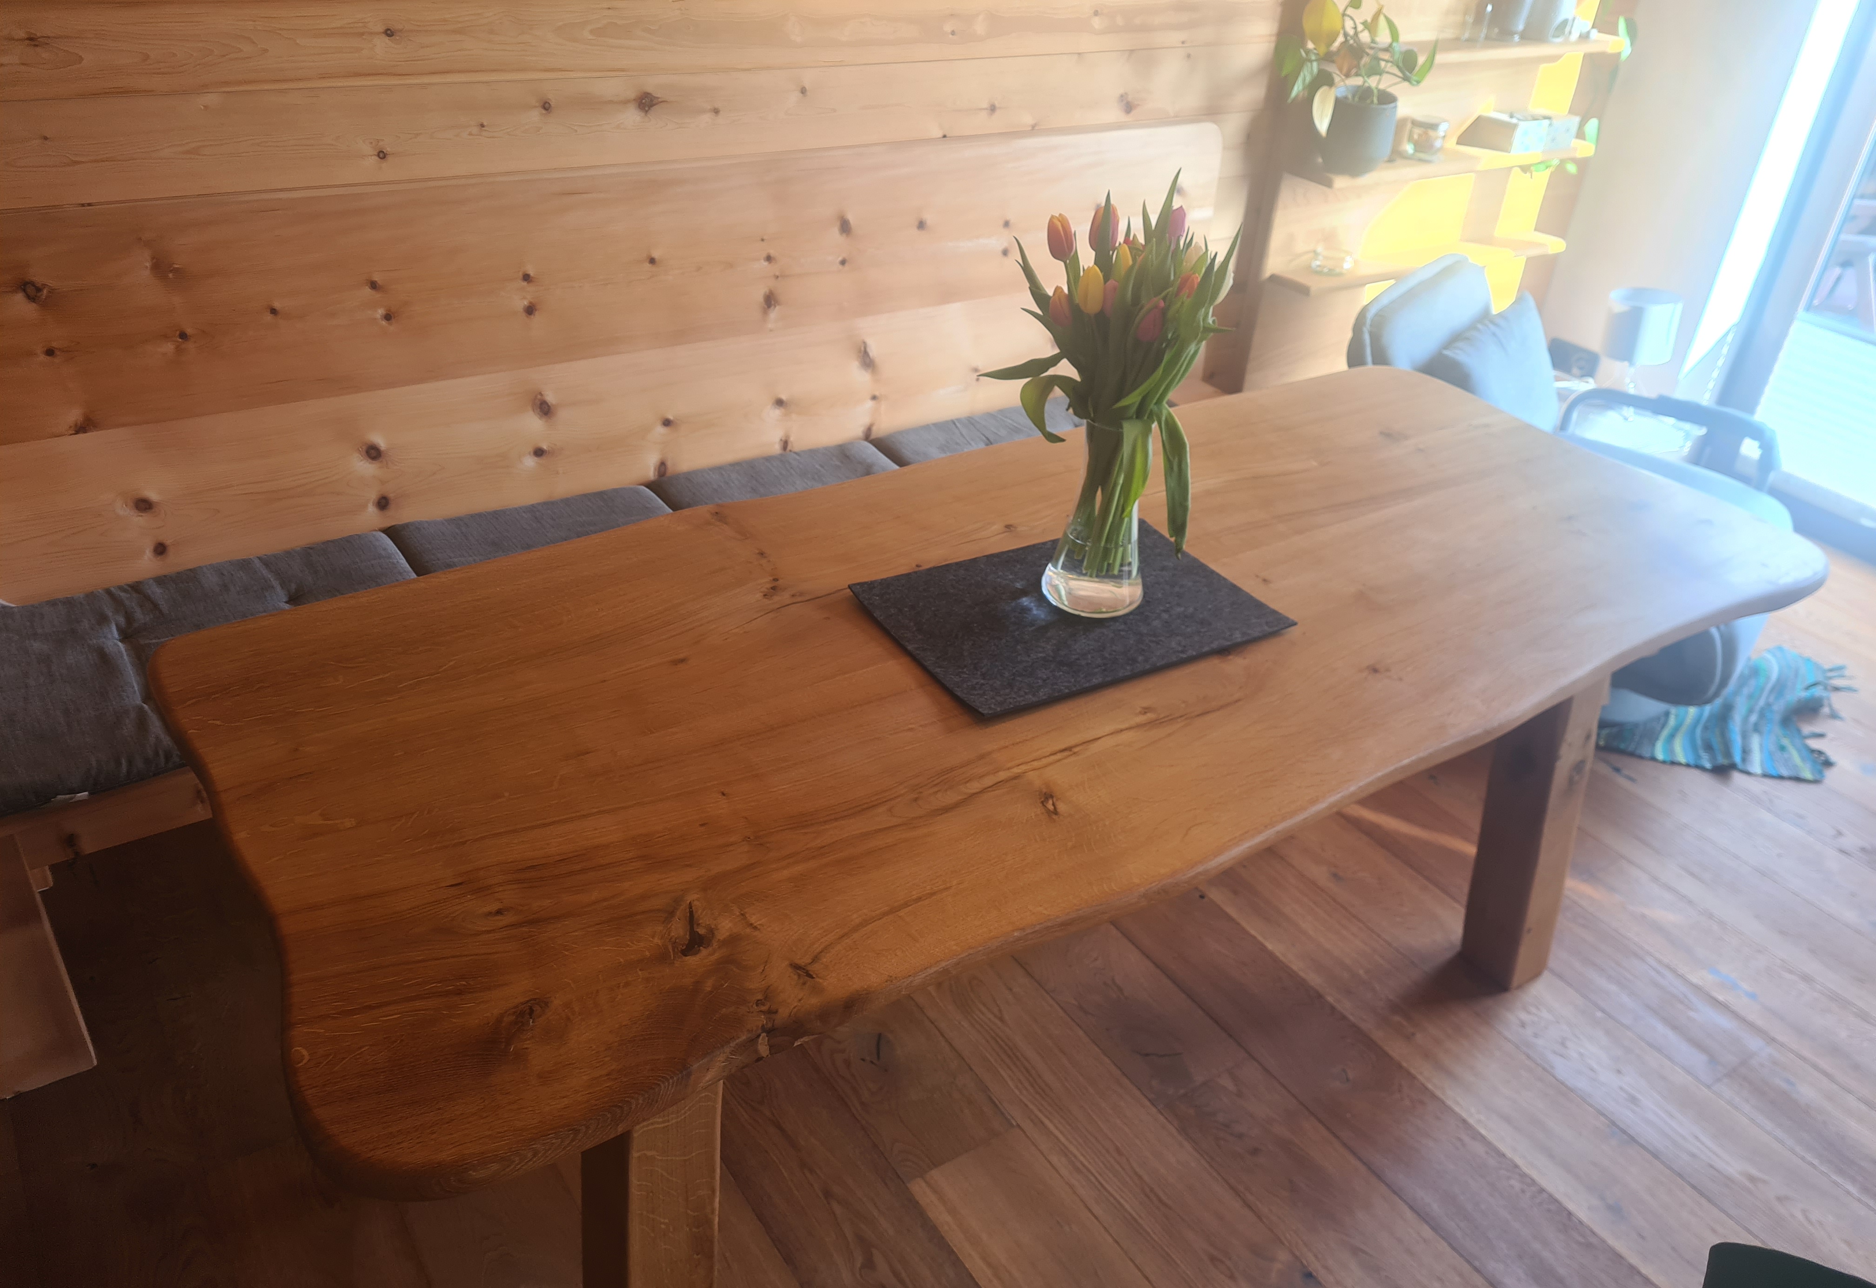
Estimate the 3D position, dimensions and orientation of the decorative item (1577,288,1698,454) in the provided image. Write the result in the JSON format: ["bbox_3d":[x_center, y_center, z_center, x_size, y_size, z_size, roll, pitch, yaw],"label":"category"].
[{"bbox_3d":[1.670,-0.675,3.370,0.200,0.360,0.200,-16,37,-30],"label":"decorative item"}]

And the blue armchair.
[{"bbox_3d":[1.338,-0.332,2.993,0.800,0.800,0.700,25,37,30],"label":"blue armchair"}]

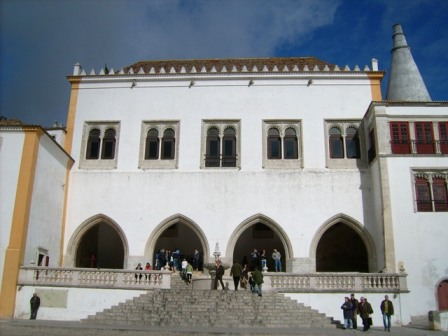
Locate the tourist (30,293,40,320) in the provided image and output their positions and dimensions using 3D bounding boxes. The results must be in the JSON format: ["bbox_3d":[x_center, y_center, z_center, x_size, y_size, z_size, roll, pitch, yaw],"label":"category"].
[{"bbox_3d":[-12.380,9.118,29.800,0.550,1.662,0.380,2,-15,-5],"label":"tourist"}]

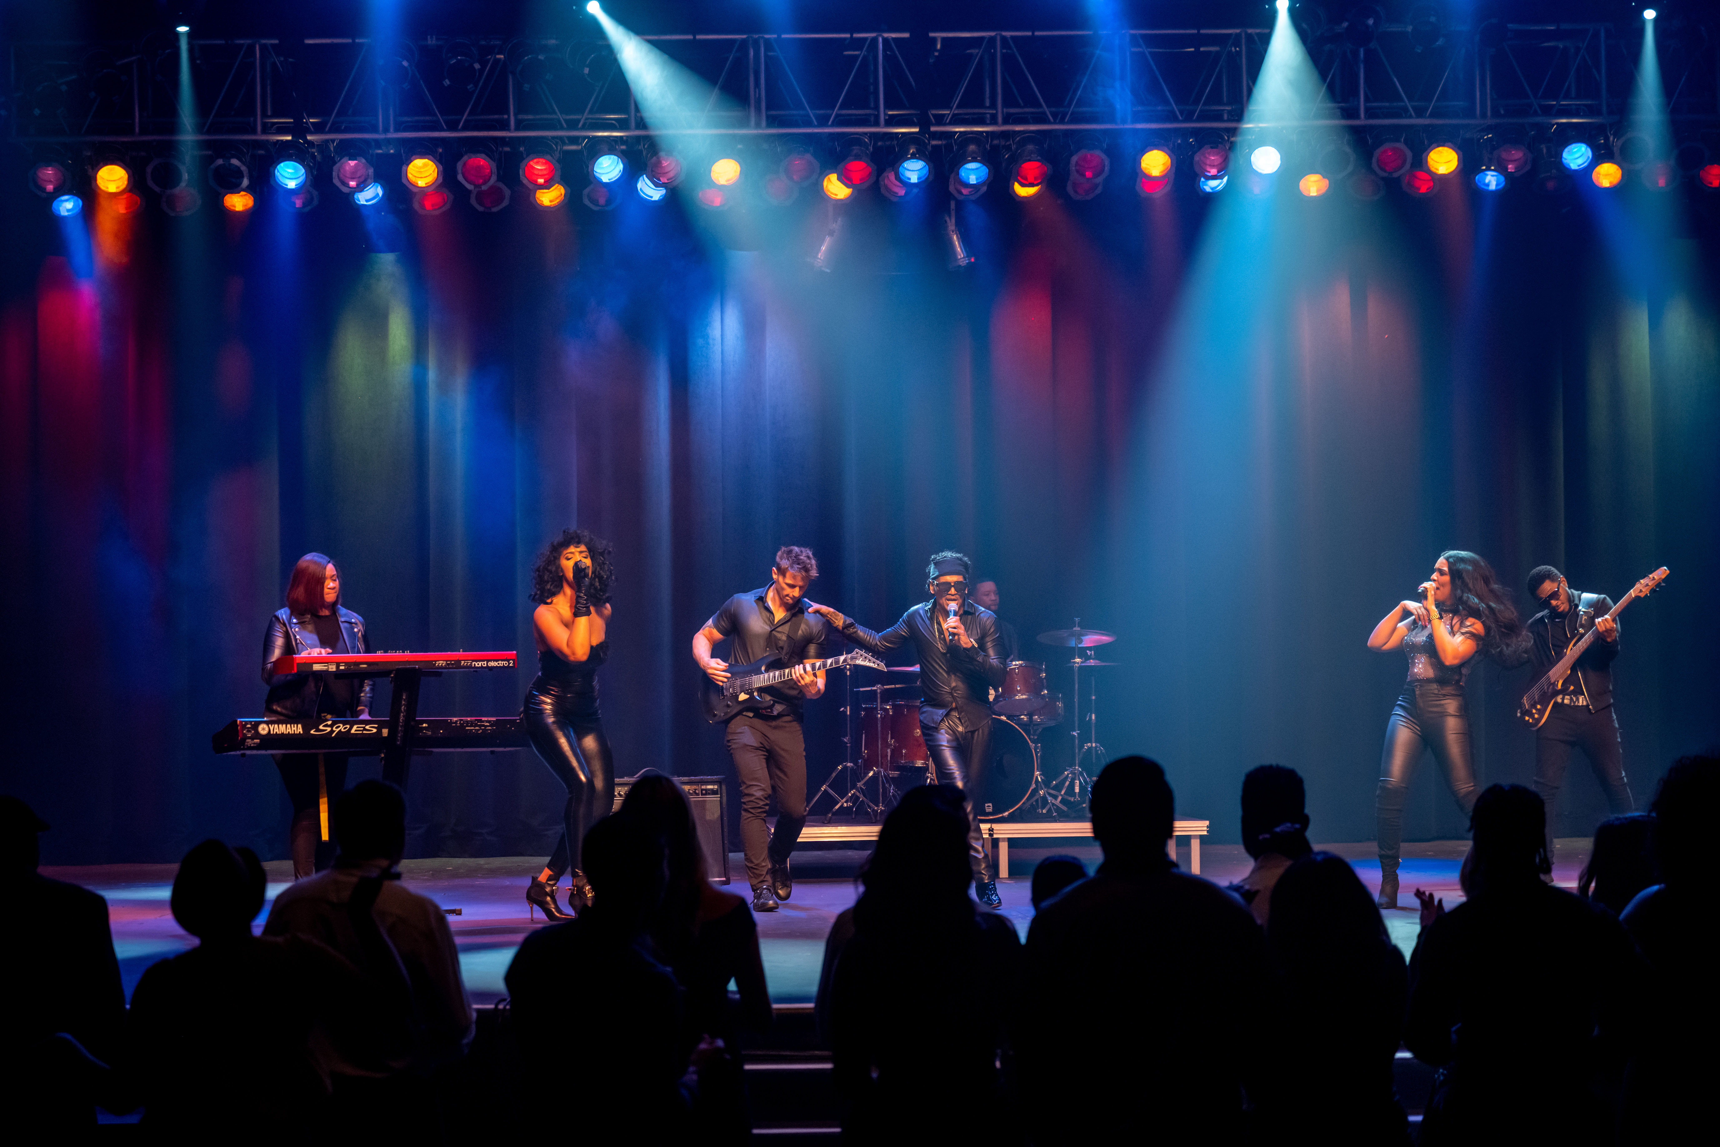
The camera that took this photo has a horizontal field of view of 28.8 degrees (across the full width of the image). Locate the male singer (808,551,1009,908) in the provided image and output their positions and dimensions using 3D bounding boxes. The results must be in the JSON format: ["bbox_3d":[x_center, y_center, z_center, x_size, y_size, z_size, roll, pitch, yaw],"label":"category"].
[{"bbox_3d":[0.229,0.727,15.600,0.920,1.680,0.520,0,-1,-2],"label":"male singer"}]

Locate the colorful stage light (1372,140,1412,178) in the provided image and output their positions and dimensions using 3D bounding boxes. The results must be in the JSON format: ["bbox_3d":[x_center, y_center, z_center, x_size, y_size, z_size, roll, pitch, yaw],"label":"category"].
[{"bbox_3d":[3.214,-2.559,20.293,0.240,0.240,0.320,0,32,0],"label":"colorful stage light"}]

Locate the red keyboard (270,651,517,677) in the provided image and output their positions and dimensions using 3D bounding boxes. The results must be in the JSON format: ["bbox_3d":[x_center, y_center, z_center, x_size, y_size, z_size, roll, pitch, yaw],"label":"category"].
[{"bbox_3d":[-2.185,0.425,15.750,1.090,0.095,0.310,1,-4,-27],"label":"red keyboard"}]

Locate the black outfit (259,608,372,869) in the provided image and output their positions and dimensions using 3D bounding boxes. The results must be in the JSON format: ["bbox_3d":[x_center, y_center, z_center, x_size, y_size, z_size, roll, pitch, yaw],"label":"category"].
[{"bbox_3d":[-2.618,0.824,16.150,0.500,1.340,0.420,0,-2,-20],"label":"black outfit"}]

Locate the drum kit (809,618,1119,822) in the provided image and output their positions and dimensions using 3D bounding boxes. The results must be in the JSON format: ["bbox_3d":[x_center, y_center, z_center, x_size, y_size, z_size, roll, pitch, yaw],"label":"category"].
[{"bbox_3d":[0.594,0.841,19.200,1.780,1.170,1.400,0,-2,0],"label":"drum kit"}]

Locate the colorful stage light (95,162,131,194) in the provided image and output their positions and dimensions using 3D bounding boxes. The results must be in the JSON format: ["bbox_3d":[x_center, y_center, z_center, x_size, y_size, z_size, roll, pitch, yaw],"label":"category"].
[{"bbox_3d":[-4.513,-2.459,20.287,0.240,0.240,0.320,0,38,0],"label":"colorful stage light"}]

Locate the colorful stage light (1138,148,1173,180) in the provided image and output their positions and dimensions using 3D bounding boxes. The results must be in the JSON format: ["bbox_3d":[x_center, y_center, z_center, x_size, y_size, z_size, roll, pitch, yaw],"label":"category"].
[{"bbox_3d":[1.573,-2.215,17.850,0.220,0.220,0.250,0,33,0],"label":"colorful stage light"}]

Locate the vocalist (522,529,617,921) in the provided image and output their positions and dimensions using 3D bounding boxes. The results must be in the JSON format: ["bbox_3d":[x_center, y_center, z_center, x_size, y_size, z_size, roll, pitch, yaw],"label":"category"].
[{"bbox_3d":[-1.357,0.705,15.600,0.410,1.820,0.420,1,-2,-28],"label":"vocalist"}]

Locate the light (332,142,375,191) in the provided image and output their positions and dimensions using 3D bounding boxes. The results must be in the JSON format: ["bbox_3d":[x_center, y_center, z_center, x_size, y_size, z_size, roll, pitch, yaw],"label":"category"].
[{"bbox_3d":[-3.204,-2.608,21.241,0.260,0.270,0.340,-1,34,-4],"label":"light"}]

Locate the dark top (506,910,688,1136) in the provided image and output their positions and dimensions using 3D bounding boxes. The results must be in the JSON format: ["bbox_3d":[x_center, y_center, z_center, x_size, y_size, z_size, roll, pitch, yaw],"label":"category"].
[{"bbox_3d":[-0.660,1.155,8.400,0.480,0.620,0.320,-1,0,12],"label":"dark top"}]

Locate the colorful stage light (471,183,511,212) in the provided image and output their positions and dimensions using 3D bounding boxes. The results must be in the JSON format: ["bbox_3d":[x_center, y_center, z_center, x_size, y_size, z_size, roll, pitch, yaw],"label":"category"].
[{"bbox_3d":[-2.365,-2.490,21.478,0.250,0.290,0.250,0,-42,-3],"label":"colorful stage light"}]

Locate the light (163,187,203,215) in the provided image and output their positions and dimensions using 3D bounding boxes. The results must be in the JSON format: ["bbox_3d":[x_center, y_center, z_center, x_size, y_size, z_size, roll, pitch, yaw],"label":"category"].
[{"bbox_3d":[-3.815,-2.132,18.846,0.220,0.220,0.250,0,40,0],"label":"light"}]

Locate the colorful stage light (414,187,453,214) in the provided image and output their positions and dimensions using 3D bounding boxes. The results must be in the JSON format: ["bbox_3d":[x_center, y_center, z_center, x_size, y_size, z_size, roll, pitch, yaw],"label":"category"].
[{"bbox_3d":[-2.732,-2.473,21.478,0.250,0.290,0.250,0,-42,-4],"label":"colorful stage light"}]

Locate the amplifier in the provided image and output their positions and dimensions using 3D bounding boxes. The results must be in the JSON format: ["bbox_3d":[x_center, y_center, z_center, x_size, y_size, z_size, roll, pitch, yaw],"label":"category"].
[{"bbox_3d":[-1.061,1.355,17.610,0.700,0.560,0.280,-1,-3,-7],"label":"amplifier"}]

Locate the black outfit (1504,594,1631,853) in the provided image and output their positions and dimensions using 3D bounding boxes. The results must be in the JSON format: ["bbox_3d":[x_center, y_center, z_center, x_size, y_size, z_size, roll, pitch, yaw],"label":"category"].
[{"bbox_3d":[3.815,0.868,18.000,0.640,1.500,0.420,-1,-2,10],"label":"black outfit"}]

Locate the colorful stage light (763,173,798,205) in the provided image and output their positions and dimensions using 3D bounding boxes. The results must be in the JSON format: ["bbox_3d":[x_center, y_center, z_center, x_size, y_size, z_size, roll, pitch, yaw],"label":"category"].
[{"bbox_3d":[-0.450,-2.194,18.850,0.220,0.220,0.250,0,33,0],"label":"colorful stage light"}]

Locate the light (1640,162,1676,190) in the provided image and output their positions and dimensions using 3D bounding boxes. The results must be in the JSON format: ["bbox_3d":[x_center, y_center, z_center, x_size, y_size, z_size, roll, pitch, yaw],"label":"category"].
[{"bbox_3d":[5.155,-2.646,21.683,0.250,0.290,0.250,-1,-46,3],"label":"light"}]

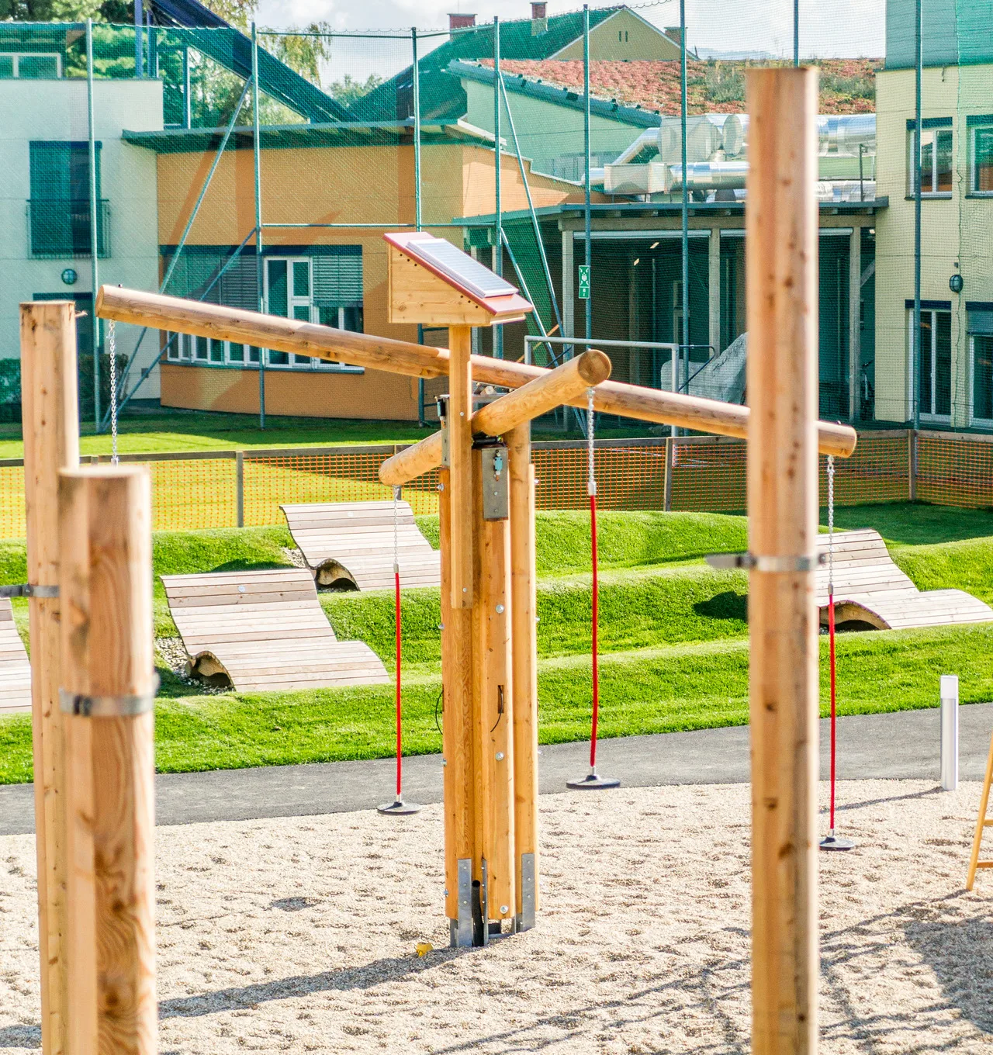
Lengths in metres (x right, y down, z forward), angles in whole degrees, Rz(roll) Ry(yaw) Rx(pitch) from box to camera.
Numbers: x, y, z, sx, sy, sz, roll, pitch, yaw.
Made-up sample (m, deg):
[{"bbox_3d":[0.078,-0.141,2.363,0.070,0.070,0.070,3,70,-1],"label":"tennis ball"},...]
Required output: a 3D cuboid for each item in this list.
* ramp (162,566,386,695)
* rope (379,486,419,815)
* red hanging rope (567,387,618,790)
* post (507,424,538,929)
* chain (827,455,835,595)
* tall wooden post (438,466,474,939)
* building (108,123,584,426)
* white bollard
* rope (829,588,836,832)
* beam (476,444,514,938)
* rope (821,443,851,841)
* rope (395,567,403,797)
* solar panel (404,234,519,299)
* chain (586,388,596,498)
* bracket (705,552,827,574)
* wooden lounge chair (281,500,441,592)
[{"bbox_3d":[-1.882,0.855,26.320,1.380,0.740,1.860,-3,6,-23],"label":"ramp"},{"bbox_3d":[-0.616,0.757,19.266,0.275,2.033,0.275,-1,6,0],"label":"rope"},{"bbox_3d":[0.492,0.312,15.817,0.275,2.054,0.275,-1,6,0],"label":"red hanging rope"},{"bbox_3d":[0.128,0.801,17.692,0.168,2.846,0.168,-2,6,-18],"label":"post"},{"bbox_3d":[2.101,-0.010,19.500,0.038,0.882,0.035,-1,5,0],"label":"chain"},{"bbox_3d":[-0.237,1.071,18.600,0.160,2.882,0.160,-2,6,-15],"label":"tall wooden post"},{"bbox_3d":[-2.899,-5.645,67.172,10.200,5.950,5.500,5,8,42],"label":"building"},{"bbox_3d":[3.278,1.485,22.420,0.125,0.825,0.125,-1,6,-8],"label":"white bollard"},{"bbox_3d":[2.113,1.151,19.500,0.036,1.530,0.036,-1,5,0],"label":"rope"},{"bbox_3d":[-0.022,0.890,17.450,0.168,2.676,0.168,-2,6,-18],"label":"beam"},{"bbox_3d":[2.118,0.786,19.500,0.280,2.508,0.280,-1,5,0],"label":"rope"},{"bbox_3d":[-0.612,0.960,19.293,0.030,1.472,0.030,-1,6,0],"label":"rope"},{"bbox_3d":[-0.195,-1.532,18.404,0.591,0.030,0.428,37,20,19],"label":"solar panel"},{"bbox_3d":[0.512,-0.456,16.800,0.042,0.593,0.038,-1,5,0],"label":"chain"},{"bbox_3d":[0.721,0.095,8.300,0.320,0.045,0.200,-1,5,0],"label":"bracket"},{"bbox_3d":[-1.104,0.177,30.500,1.380,0.700,1.860,-3,6,-26],"label":"wooden lounge chair"}]

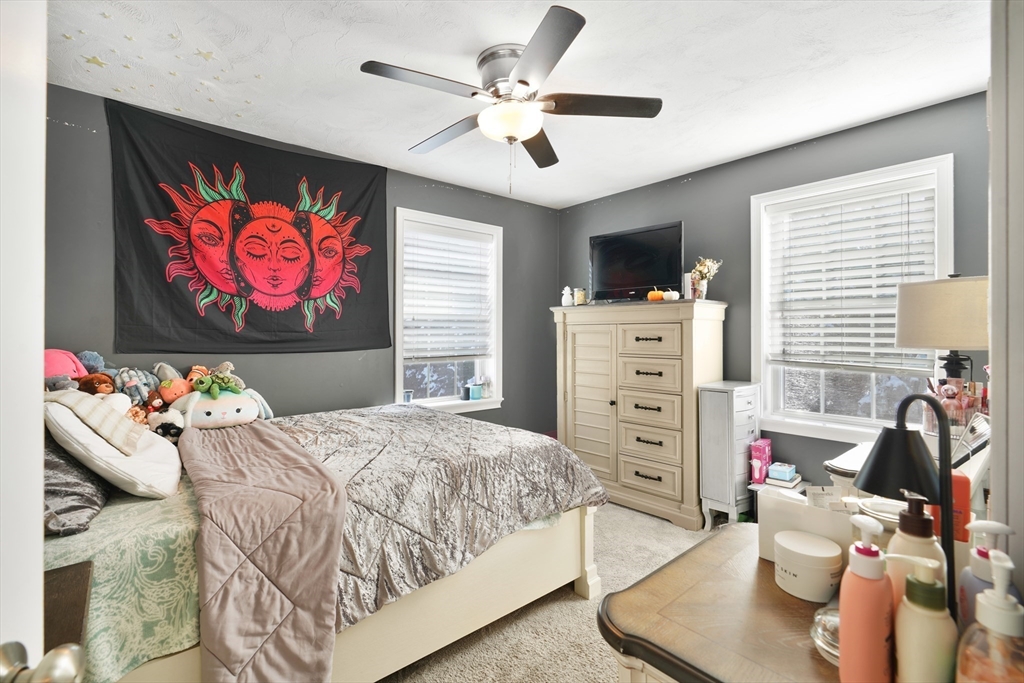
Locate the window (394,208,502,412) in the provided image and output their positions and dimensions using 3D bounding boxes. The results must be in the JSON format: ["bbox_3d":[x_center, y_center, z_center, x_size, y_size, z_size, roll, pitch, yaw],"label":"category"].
[{"bbox_3d":[-0.480,-0.204,3.656,0.998,1.564,0.120,-1,1,-40],"label":"window"}]

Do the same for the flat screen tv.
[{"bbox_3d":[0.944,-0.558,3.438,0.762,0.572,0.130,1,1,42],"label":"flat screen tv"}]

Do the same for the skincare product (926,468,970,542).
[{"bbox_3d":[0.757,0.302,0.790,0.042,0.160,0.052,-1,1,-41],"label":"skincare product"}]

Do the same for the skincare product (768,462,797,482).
[{"bbox_3d":[1.676,0.807,2.822,0.108,0.055,0.155,1,2,43],"label":"skincare product"}]

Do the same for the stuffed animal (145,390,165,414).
[{"bbox_3d":[-1.760,0.310,2.243,0.080,0.135,0.085,0,1,22],"label":"stuffed animal"}]

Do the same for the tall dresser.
[{"bbox_3d":[0.915,0.455,3.490,0.448,1.456,1.283,-1,1,-40],"label":"tall dresser"}]

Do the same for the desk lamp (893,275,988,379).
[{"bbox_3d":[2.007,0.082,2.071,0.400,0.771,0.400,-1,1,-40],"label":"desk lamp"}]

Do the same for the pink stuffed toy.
[{"bbox_3d":[-1.961,0.133,1.950,0.260,0.230,0.210,-1,2,-43],"label":"pink stuffed toy"}]

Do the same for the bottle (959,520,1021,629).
[{"bbox_3d":[0.634,0.345,0.603,0.066,0.226,0.060,0,1,16],"label":"bottle"}]

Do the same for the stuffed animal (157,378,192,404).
[{"bbox_3d":[-1.627,0.247,2.200,0.120,0.125,0.130,1,18,43],"label":"stuffed animal"}]

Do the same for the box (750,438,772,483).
[{"bbox_3d":[1.556,0.753,2.845,0.058,0.222,0.190,1,1,39],"label":"box"}]

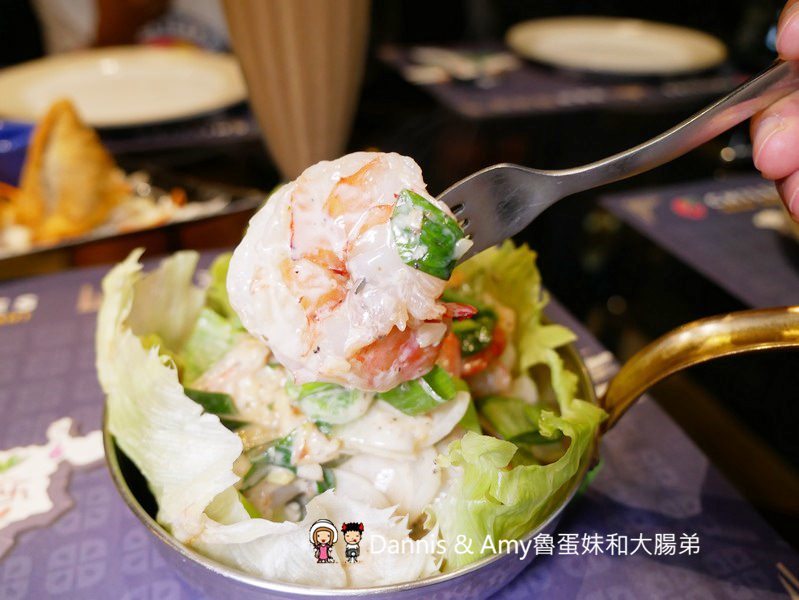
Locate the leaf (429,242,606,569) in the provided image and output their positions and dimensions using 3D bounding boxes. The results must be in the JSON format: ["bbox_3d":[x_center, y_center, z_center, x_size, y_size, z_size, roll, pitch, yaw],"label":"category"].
[{"bbox_3d":[0.039,0.031,0.187,0.048,0.053,0.117,11,38,12],"label":"leaf"}]

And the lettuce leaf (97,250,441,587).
[{"bbox_3d":[-0.045,0.037,0.175,0.060,0.056,0.130,-29,47,-34],"label":"lettuce leaf"}]

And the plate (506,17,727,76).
[{"bbox_3d":[0.242,-0.288,0.689,0.244,0.024,0.244,1,37,-1],"label":"plate"}]

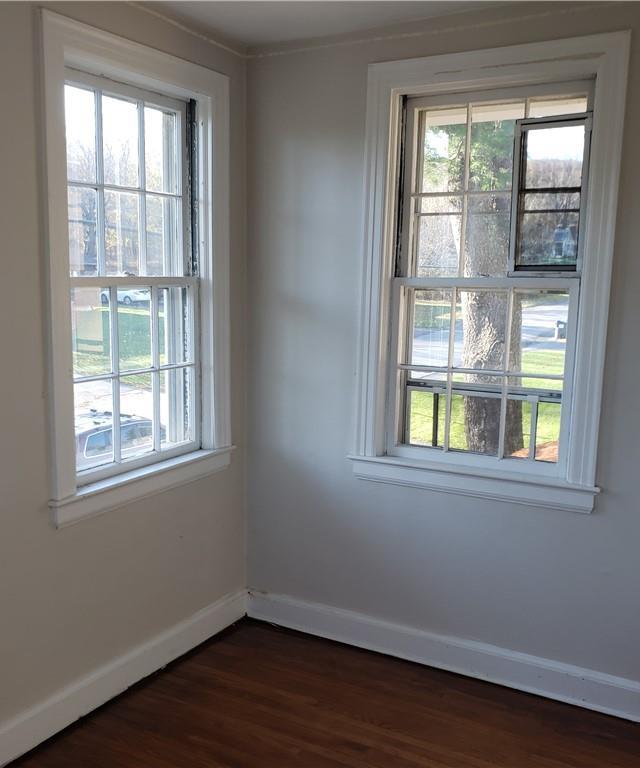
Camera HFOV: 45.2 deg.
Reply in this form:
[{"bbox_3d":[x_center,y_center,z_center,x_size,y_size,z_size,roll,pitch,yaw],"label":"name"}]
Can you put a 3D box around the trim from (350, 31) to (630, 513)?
[{"bbox_3d":[0.588,-0.386,2.861,0.964,1.618,0.130,5,9,29],"label":"trim"}]

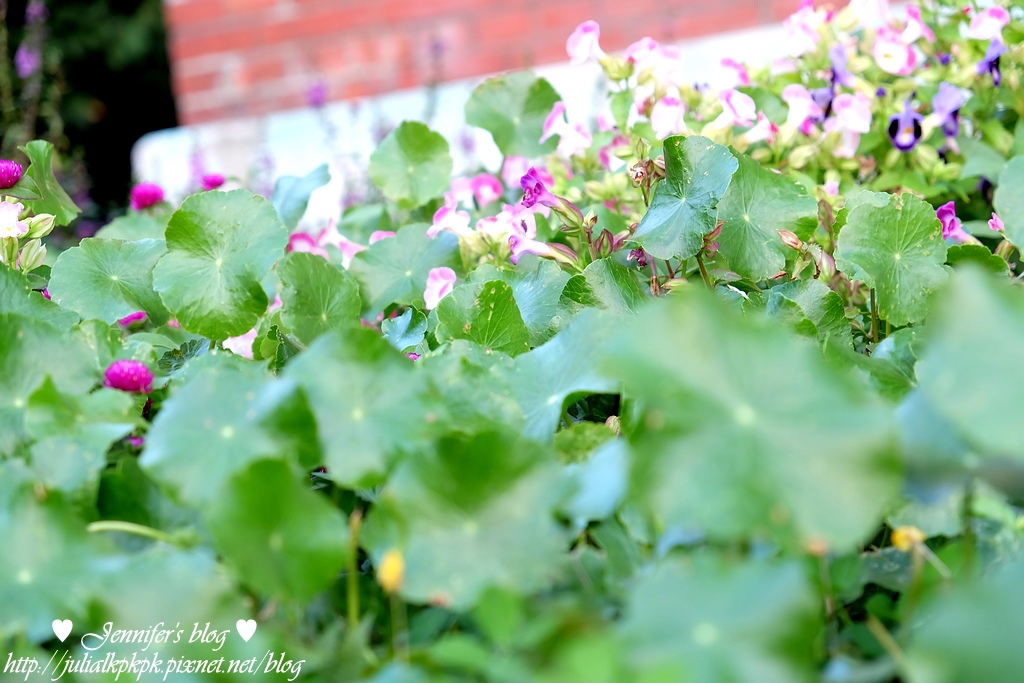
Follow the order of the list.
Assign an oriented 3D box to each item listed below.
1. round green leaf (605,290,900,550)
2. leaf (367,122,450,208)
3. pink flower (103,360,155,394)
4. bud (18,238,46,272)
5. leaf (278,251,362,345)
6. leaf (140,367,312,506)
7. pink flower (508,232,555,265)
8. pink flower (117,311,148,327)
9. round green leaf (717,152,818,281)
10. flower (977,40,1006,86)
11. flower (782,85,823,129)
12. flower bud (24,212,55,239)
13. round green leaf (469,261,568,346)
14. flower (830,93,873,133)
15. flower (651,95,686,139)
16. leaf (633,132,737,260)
[{"bbox_3d":[0.081,0.027,0.800,0.095,0.090,0.025,-5,-27,-3],"label":"round green leaf"},{"bbox_3d":[-0.067,-0.116,1.550,0.055,0.058,0.014,-5,-14,-1],"label":"leaf"},{"bbox_3d":[-0.183,0.018,1.130,0.023,0.019,0.023,-5,12,-1],"label":"pink flower"},{"bbox_3d":[-0.296,-0.053,1.460,0.014,0.019,0.014,24,9,0],"label":"bud"},{"bbox_3d":[-0.110,-0.025,1.360,0.049,0.056,0.014,0,-22,0],"label":"leaf"},{"bbox_3d":[-0.108,0.036,0.900,0.066,0.060,0.018,-4,-27,5],"label":"leaf"},{"bbox_3d":[0.011,-0.052,1.330,0.027,0.019,0.020,7,10,-9],"label":"pink flower"},{"bbox_3d":[-0.237,-0.013,1.480,0.022,0.016,0.021,-7,10,0],"label":"pink flower"},{"bbox_3d":[0.151,-0.075,1.410,0.064,0.080,0.020,-5,-20,-2],"label":"round green leaf"},{"bbox_3d":[0.349,-0.203,1.720,0.020,0.032,0.023,-15,17,-42],"label":"flower"},{"bbox_3d":[0.205,-0.165,1.660,0.028,0.028,0.027,-18,-1,43],"label":"flower"},{"bbox_3d":[-0.280,-0.069,1.400,0.020,0.011,0.011,-38,0,3],"label":"flower bud"},{"bbox_3d":[0.004,-0.022,1.400,0.062,0.055,0.024,-7,-19,4],"label":"round green leaf"},{"bbox_3d":[0.237,-0.160,1.650,0.028,0.028,0.025,-6,13,-11],"label":"flower"},{"bbox_3d":[0.108,-0.155,1.630,0.025,0.029,0.024,1,14,20],"label":"flower"},{"bbox_3d":[0.106,-0.088,1.450,0.066,0.074,0.025,1,-23,16],"label":"leaf"}]

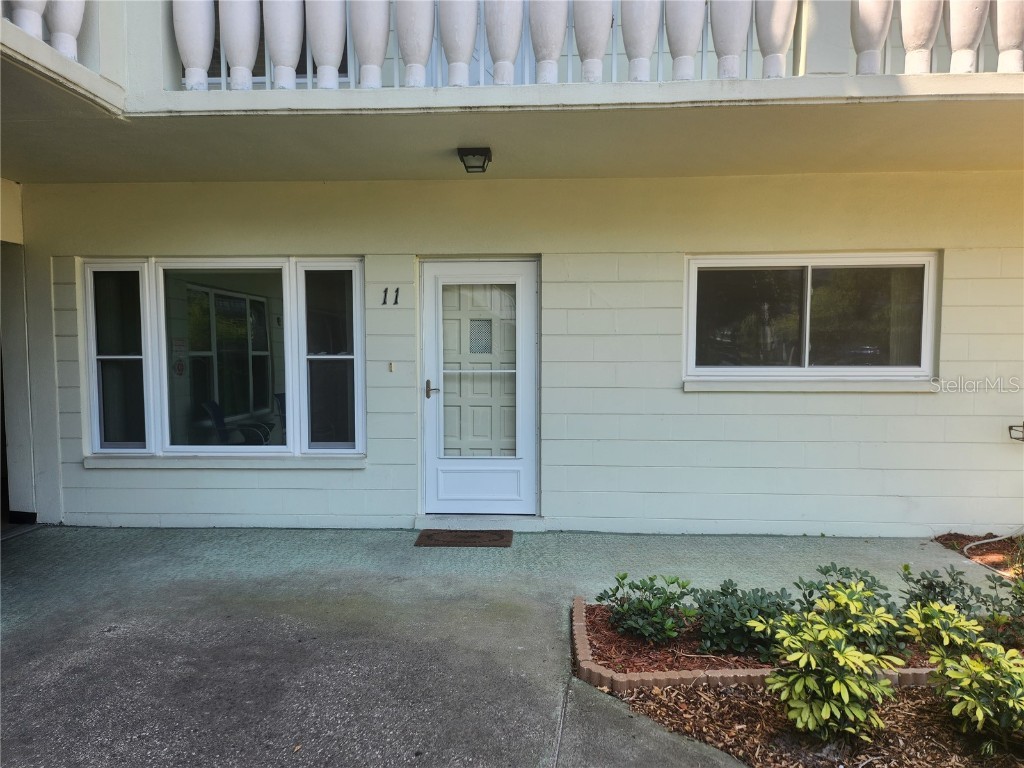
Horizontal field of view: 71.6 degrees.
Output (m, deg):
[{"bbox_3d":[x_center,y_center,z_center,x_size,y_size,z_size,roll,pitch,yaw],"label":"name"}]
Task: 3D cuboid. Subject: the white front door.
[{"bbox_3d":[-0.254,0.039,5.613,0.925,2.006,0.090,0,4,3],"label":"white front door"}]

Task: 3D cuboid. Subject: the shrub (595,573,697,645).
[{"bbox_3d":[0.646,1.074,3.434,0.470,0.330,0.430,0,4,3],"label":"shrub"}]

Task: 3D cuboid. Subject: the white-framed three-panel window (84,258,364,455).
[{"bbox_3d":[-2.298,-0.213,5.715,2.264,1.566,0.110,0,4,3],"label":"white-framed three-panel window"}]

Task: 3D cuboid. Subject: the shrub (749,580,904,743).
[{"bbox_3d":[1.201,1.053,2.711,0.560,0.560,0.520,0,4,3],"label":"shrub"}]

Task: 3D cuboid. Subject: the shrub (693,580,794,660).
[{"bbox_3d":[1.081,1.077,3.301,0.480,0.340,0.440,0,4,3],"label":"shrub"}]

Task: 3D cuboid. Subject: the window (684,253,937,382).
[{"bbox_3d":[2.268,-0.512,5.456,1.867,0.967,0.110,0,4,3],"label":"window"}]

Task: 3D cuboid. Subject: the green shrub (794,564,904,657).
[{"bbox_3d":[1.584,1.050,3.323,0.520,0.390,0.460,0,4,3],"label":"green shrub"}]

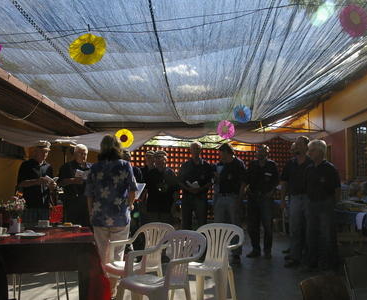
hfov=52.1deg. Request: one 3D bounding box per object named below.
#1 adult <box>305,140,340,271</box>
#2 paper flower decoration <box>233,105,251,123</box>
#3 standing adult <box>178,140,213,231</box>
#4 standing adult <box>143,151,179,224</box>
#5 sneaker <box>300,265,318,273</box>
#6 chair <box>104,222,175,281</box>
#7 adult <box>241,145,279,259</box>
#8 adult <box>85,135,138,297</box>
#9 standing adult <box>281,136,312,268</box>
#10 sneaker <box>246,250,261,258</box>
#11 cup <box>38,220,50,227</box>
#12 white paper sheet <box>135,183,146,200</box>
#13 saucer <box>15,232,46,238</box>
[{"bbox_3d":[1.889,0.726,5.103,0.480,1.730,0.330,-6,-8,44],"label":"adult"},{"bbox_3d":[1.128,-0.706,7.300,0.360,0.360,0.060,0,-6,3],"label":"paper flower decoration"},{"bbox_3d":[0.198,0.764,5.954,0.540,1.810,0.380,0,-6,10],"label":"standing adult"},{"bbox_3d":[-0.325,0.805,5.547,0.520,1.660,0.340,-2,-6,17],"label":"standing adult"},{"bbox_3d":[1.661,1.562,4.950,0.280,0.100,0.110,5,-7,-38],"label":"sneaker"},{"bbox_3d":[-0.397,1.015,3.207,0.550,0.770,0.550,6,-8,-43],"label":"chair"},{"bbox_3d":[1.215,0.804,6.018,0.560,1.760,0.380,-1,-6,20],"label":"adult"},{"bbox_3d":[-0.703,0.637,3.696,0.520,1.610,0.380,0,-6,8],"label":"adult"},{"bbox_3d":[1.596,0.714,5.235,0.480,1.780,0.330,-5,-8,43],"label":"standing adult"},{"bbox_3d":[1.119,1.631,6.007,0.110,0.110,0.290,-4,-7,38],"label":"sneaker"},{"bbox_3d":[-1.055,0.559,2.850,0.095,0.058,0.080,0,-6,0],"label":"cup"},{"bbox_3d":[-0.522,0.437,4.000,0.210,0.010,0.290,0,38,25],"label":"white paper sheet"},{"bbox_3d":[-1.005,0.551,2.468,0.205,0.025,0.205,1,-6,0],"label":"saucer"}]

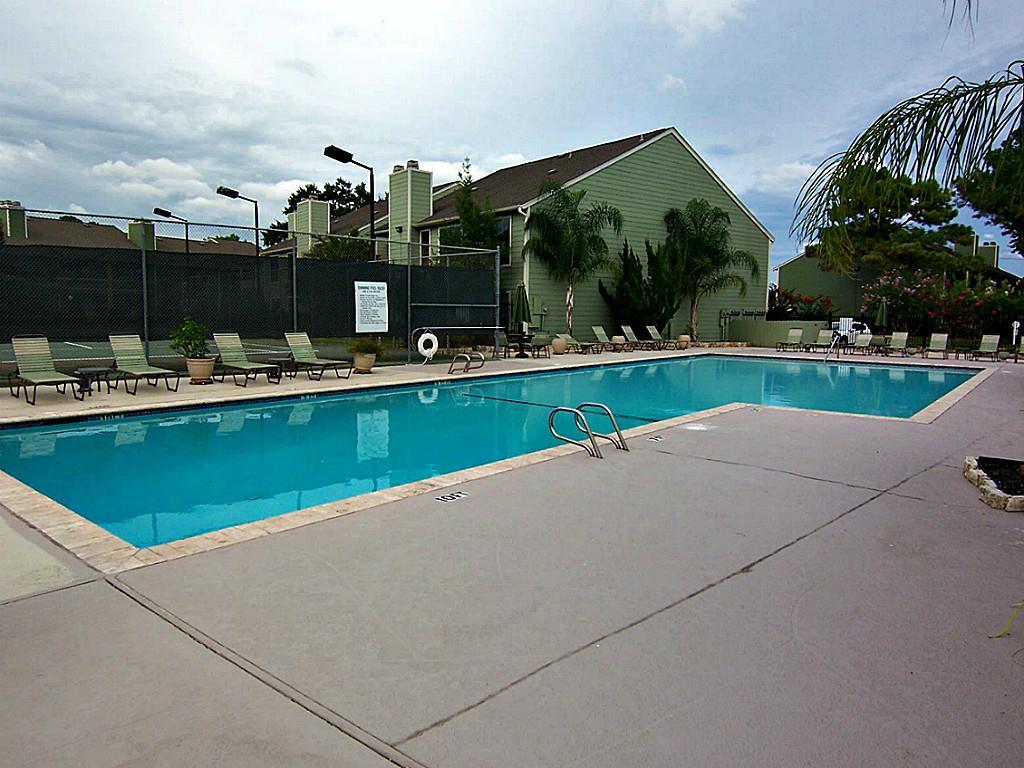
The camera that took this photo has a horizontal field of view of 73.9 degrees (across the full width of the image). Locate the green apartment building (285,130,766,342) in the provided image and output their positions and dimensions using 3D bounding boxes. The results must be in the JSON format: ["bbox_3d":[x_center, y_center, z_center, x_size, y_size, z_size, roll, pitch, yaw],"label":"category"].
[{"bbox_3d":[0.105,-8.579,44.607,19.600,10.700,26.000,-4,8,-38],"label":"green apartment building"}]

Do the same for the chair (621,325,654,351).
[{"bbox_3d":[5.152,-1.817,27.066,0.683,0.928,1.683,-4,8,-39],"label":"chair"}]

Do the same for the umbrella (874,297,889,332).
[{"bbox_3d":[16.374,-2.663,30.174,0.500,2.420,0.500,4,7,28],"label":"umbrella"}]

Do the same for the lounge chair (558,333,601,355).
[{"bbox_3d":[2.496,-1.512,25.058,1.750,0.800,0.670,5,7,37],"label":"lounge chair"}]

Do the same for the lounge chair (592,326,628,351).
[{"bbox_3d":[3.800,-1.685,25.605,0.683,0.938,1.669,-4,8,-39],"label":"lounge chair"}]

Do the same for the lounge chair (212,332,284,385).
[{"bbox_3d":[-5.327,-0.509,13.568,1.658,0.947,0.683,7,9,43],"label":"lounge chair"}]

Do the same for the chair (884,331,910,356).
[{"bbox_3d":[14.808,-1.516,26.155,0.683,0.920,1.692,6,8,36],"label":"chair"}]

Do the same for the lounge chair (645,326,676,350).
[{"bbox_3d":[6.383,-1.849,27.848,0.670,1.000,1.550,-5,8,-45],"label":"lounge chair"}]

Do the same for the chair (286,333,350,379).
[{"bbox_3d":[-4.274,-0.624,14.814,1.672,0.936,0.683,7,9,42],"label":"chair"}]

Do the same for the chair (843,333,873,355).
[{"bbox_3d":[13.699,-1.525,26.700,0.683,0.771,1.826,6,8,35],"label":"chair"}]

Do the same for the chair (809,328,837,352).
[{"bbox_3d":[12.635,-1.736,27.731,0.683,0.915,1.697,6,8,35],"label":"chair"}]

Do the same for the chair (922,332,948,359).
[{"bbox_3d":[15.841,-1.398,25.339,0.683,0.909,1.705,6,8,37],"label":"chair"}]

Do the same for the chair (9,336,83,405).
[{"bbox_3d":[-7.510,-0.251,10.927,1.665,0.941,0.683,7,9,42],"label":"chair"}]

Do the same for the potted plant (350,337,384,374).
[{"bbox_3d":[-3.381,-0.665,15.905,0.760,0.860,0.740,0,6,-12],"label":"potted plant"}]

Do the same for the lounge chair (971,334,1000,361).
[{"bbox_3d":[17.072,-1.333,24.549,0.670,0.970,1.500,6,8,43],"label":"lounge chair"}]

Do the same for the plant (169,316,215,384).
[{"bbox_3d":[-6.357,-0.695,13.530,0.850,1.330,0.800,-2,7,-25],"label":"plant"}]

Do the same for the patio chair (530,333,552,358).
[{"bbox_3d":[0.951,-1.291,22.506,0.650,0.850,0.600,6,8,40],"label":"patio chair"}]

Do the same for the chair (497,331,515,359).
[{"bbox_3d":[-0.226,-1.323,22.555,0.650,0.870,0.600,-4,8,-38],"label":"chair"}]

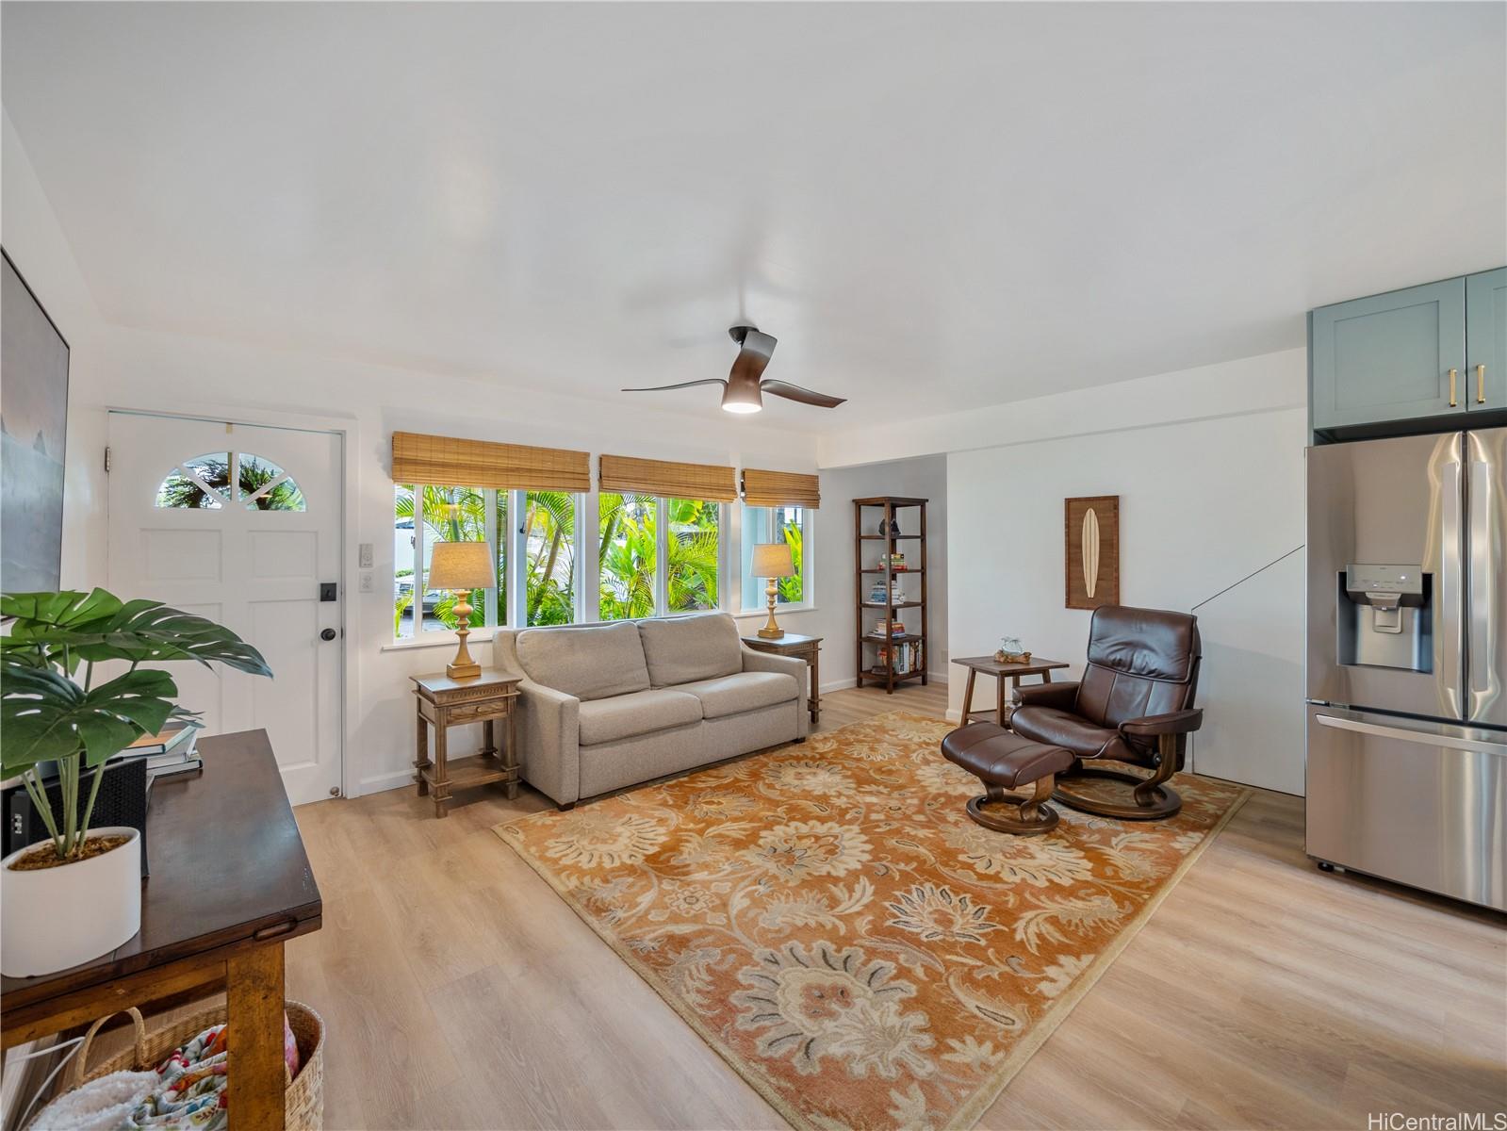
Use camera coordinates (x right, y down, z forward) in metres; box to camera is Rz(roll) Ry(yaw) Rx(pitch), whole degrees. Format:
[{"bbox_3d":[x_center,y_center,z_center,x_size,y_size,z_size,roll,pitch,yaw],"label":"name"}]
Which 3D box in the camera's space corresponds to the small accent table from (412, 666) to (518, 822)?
[{"bbox_3d":[-1.616,0.968,3.459,0.460,0.650,0.490,-1,1,-41],"label":"small accent table"}]

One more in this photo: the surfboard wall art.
[{"bbox_3d":[2.294,-0.082,4.146,0.030,0.771,0.344,-1,1,-41],"label":"surfboard wall art"}]

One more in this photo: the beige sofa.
[{"bbox_3d":[-0.647,0.846,4.206,1.850,0.870,0.970,-1,1,-41],"label":"beige sofa"}]

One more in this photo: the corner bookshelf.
[{"bbox_3d":[1.438,0.294,6.338,0.629,1.932,0.436,-1,1,-41],"label":"corner bookshelf"}]

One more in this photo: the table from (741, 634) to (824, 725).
[{"bbox_3d":[0.247,0.942,5.091,0.470,0.650,0.490,-1,1,-41],"label":"table"}]

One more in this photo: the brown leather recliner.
[{"bbox_3d":[1.951,0.776,3.378,0.770,1.025,0.790,0,1,-19],"label":"brown leather recliner"}]

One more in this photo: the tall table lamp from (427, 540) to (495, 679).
[{"bbox_3d":[-1.696,0.251,3.563,0.390,0.780,0.390,-1,1,-41],"label":"tall table lamp"}]

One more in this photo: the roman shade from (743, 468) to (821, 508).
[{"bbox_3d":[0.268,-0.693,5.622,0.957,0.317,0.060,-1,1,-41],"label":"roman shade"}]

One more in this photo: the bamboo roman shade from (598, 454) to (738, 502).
[{"bbox_3d":[-0.619,-0.663,4.753,1.260,0.275,0.070,-1,1,-41],"label":"bamboo roman shade"}]

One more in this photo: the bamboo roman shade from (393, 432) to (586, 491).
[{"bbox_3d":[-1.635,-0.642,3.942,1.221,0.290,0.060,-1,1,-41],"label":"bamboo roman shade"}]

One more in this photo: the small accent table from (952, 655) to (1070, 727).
[{"bbox_3d":[1.783,0.978,4.274,0.580,0.605,0.460,0,1,-22],"label":"small accent table"}]

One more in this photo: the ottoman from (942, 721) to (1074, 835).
[{"bbox_3d":[1.319,1.097,3.132,0.430,0.405,0.550,0,1,-21],"label":"ottoman"}]

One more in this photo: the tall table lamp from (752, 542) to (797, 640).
[{"bbox_3d":[0.166,0.213,5.084,0.365,0.784,0.365,0,1,0],"label":"tall table lamp"}]

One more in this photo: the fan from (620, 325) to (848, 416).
[{"bbox_3d":[-0.038,-0.984,2.975,1.300,0.410,1.200,0,1,-8],"label":"fan"}]

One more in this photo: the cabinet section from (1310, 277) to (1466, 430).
[{"bbox_3d":[2.746,-0.840,2.623,0.530,0.510,0.430,-1,2,-40],"label":"cabinet section"}]

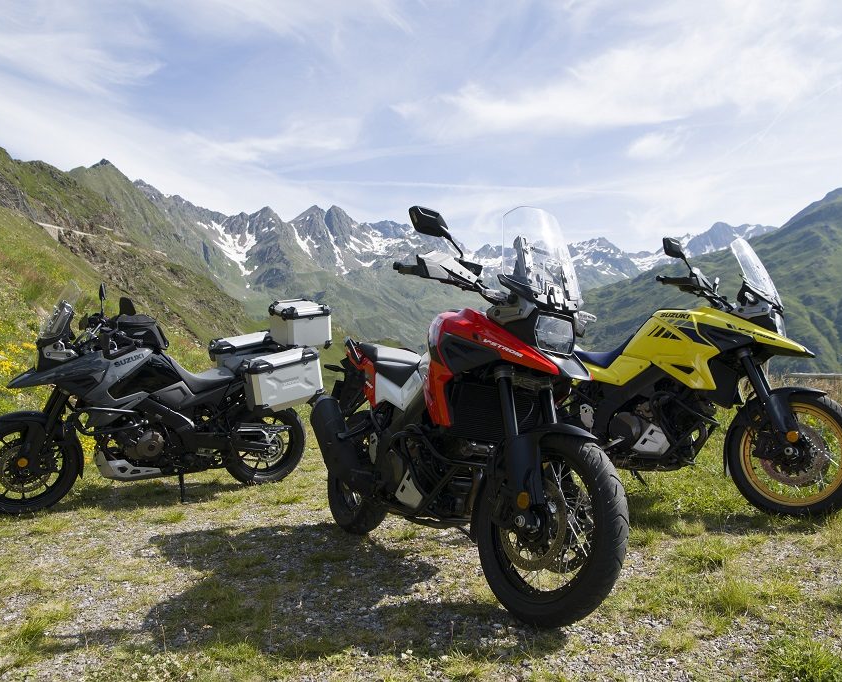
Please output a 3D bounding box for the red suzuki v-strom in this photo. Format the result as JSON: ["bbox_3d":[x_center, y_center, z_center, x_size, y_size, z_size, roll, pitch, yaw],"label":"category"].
[{"bbox_3d":[0.114,0.226,3.379,0.930,1.521,2.275,12,-7,-27],"label":"red suzuki v-strom"}]

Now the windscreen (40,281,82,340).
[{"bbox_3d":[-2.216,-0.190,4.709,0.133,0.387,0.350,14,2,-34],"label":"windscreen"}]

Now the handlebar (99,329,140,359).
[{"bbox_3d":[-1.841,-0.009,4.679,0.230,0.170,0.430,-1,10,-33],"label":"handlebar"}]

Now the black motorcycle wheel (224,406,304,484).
[{"bbox_3d":[-1.141,0.747,5.588,0.642,0.642,0.150,-1,10,-33],"label":"black motorcycle wheel"}]

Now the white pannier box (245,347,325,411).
[{"bbox_3d":[-0.948,0.279,5.226,0.504,0.391,0.250,-14,17,-30],"label":"white pannier box"}]

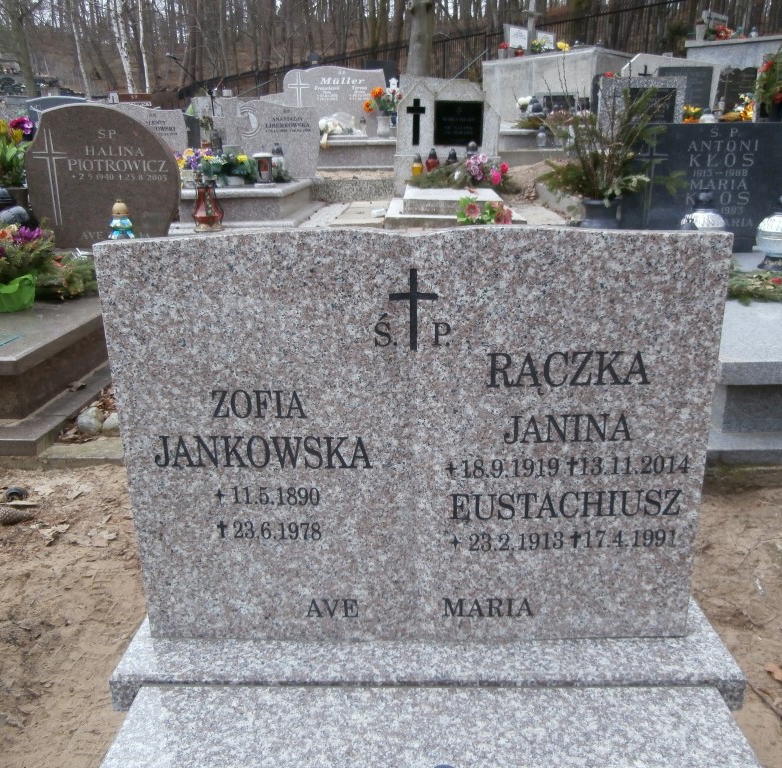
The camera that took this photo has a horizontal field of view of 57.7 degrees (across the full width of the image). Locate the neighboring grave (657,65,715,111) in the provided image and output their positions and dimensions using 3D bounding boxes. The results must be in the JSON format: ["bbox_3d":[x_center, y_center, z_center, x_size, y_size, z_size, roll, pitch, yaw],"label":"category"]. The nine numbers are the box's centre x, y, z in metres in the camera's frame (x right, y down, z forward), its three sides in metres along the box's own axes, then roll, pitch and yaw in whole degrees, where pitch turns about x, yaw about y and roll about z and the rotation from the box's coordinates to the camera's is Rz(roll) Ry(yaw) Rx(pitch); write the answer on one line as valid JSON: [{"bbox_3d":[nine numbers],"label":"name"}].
[{"bbox_3d":[2.573,-2.581,6.229,0.460,0.380,0.060,0,17,2],"label":"neighboring grave"}]

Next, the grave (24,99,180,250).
[{"bbox_3d":[-1.241,-0.906,3.118,0.645,0.605,0.080,0,15,3],"label":"grave"}]

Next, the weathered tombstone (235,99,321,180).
[{"bbox_3d":[-0.927,-1.972,5.750,0.690,0.640,0.110,0,18,4],"label":"weathered tombstone"}]

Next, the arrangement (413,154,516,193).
[{"bbox_3d":[0.459,-1.376,4.602,0.660,0.240,0.320,0,18,2],"label":"arrangement"}]

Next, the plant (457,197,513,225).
[{"bbox_3d":[0.552,-1.011,4.150,0.320,0.180,0.220,-1,18,2],"label":"plant"}]

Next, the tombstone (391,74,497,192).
[{"bbox_3d":[0.457,-2.047,5.850,0.850,0.960,0.220,-1,18,2],"label":"tombstone"}]

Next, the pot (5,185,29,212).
[{"bbox_3d":[-1.605,-0.722,3.028,0.165,0.240,0.165,0,18,3],"label":"pot"}]

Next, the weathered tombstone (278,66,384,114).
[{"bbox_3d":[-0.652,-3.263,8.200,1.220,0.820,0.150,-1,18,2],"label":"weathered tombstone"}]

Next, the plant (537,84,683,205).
[{"bbox_3d":[0.883,-1.010,3.019,0.540,0.450,0.420,0,18,1],"label":"plant"}]

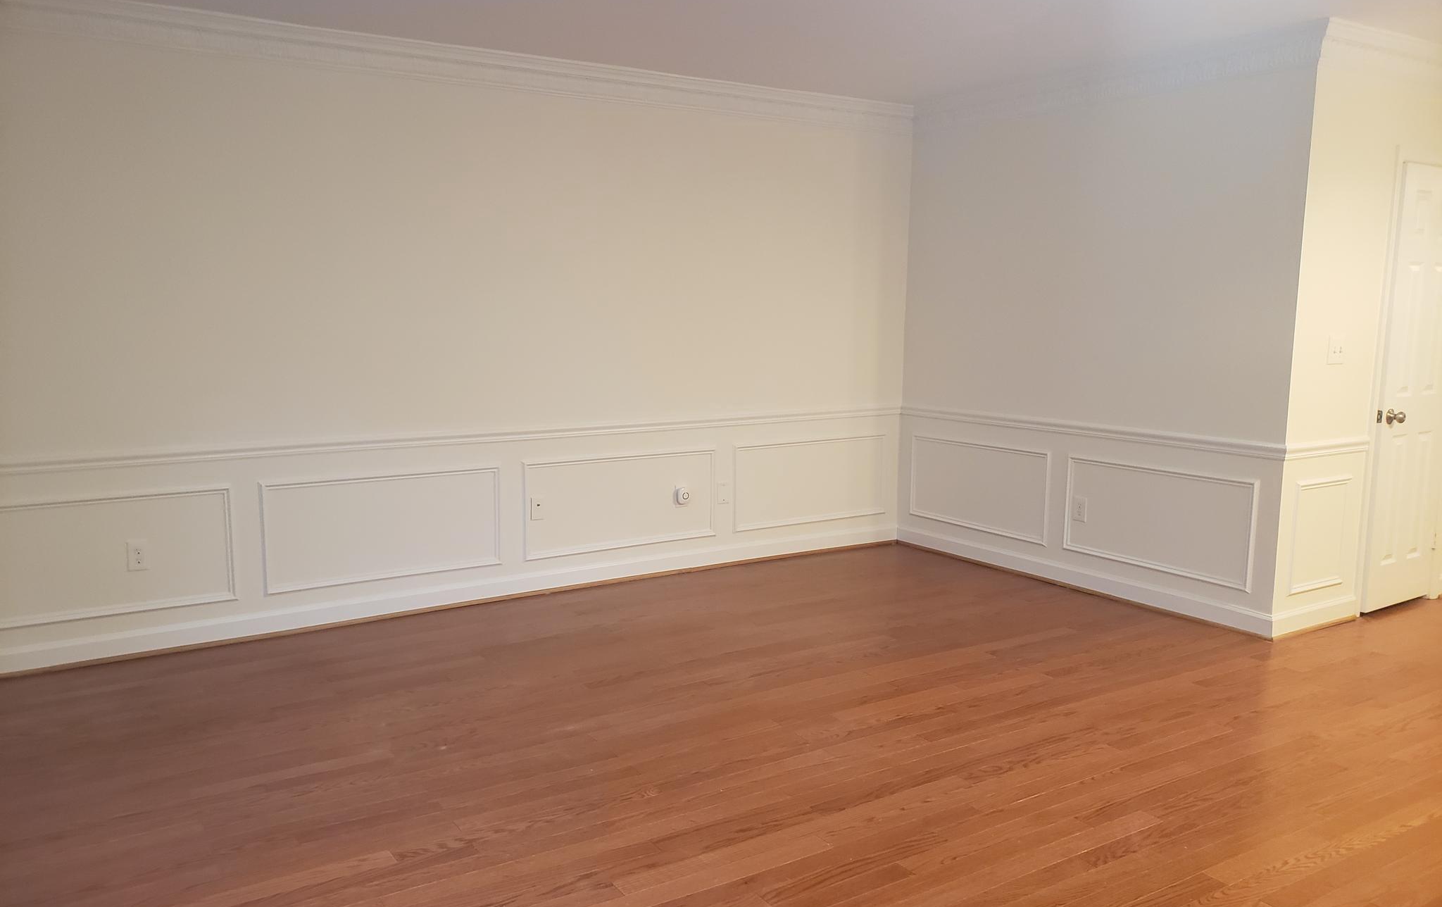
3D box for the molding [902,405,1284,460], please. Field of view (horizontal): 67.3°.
[{"bbox_3d":[1.665,-0.123,5.309,0.035,0.069,2.303,-5,9,-33],"label":"molding"}]

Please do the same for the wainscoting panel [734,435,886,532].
[{"bbox_3d":[0.514,0.160,5.968,1.056,0.459,0.025,-5,9,-33],"label":"wainscoting panel"}]

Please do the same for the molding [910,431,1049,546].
[{"bbox_3d":[1.363,0.180,5.820,0.025,0.464,0.977,-5,9,-33],"label":"molding"}]

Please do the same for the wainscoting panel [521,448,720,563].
[{"bbox_3d":[-0.470,0.242,5.326,1.060,0.459,0.025,-5,9,-33],"label":"wainscoting panel"}]

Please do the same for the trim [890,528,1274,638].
[{"bbox_3d":[1.663,0.603,5.417,0.022,0.109,2.289,-5,9,-33],"label":"trim"}]

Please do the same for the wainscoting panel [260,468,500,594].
[{"bbox_3d":[-1.441,0.322,4.692,1.031,0.462,0.025,-5,9,-33],"label":"wainscoting panel"}]

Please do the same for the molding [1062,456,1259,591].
[{"bbox_3d":[1.958,0.300,4.923,0.025,0.469,0.969,-5,9,-33],"label":"molding"}]

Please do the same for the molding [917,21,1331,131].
[{"bbox_3d":[1.663,-1.697,5.070,0.080,0.147,2.337,-5,9,-33],"label":"molding"}]

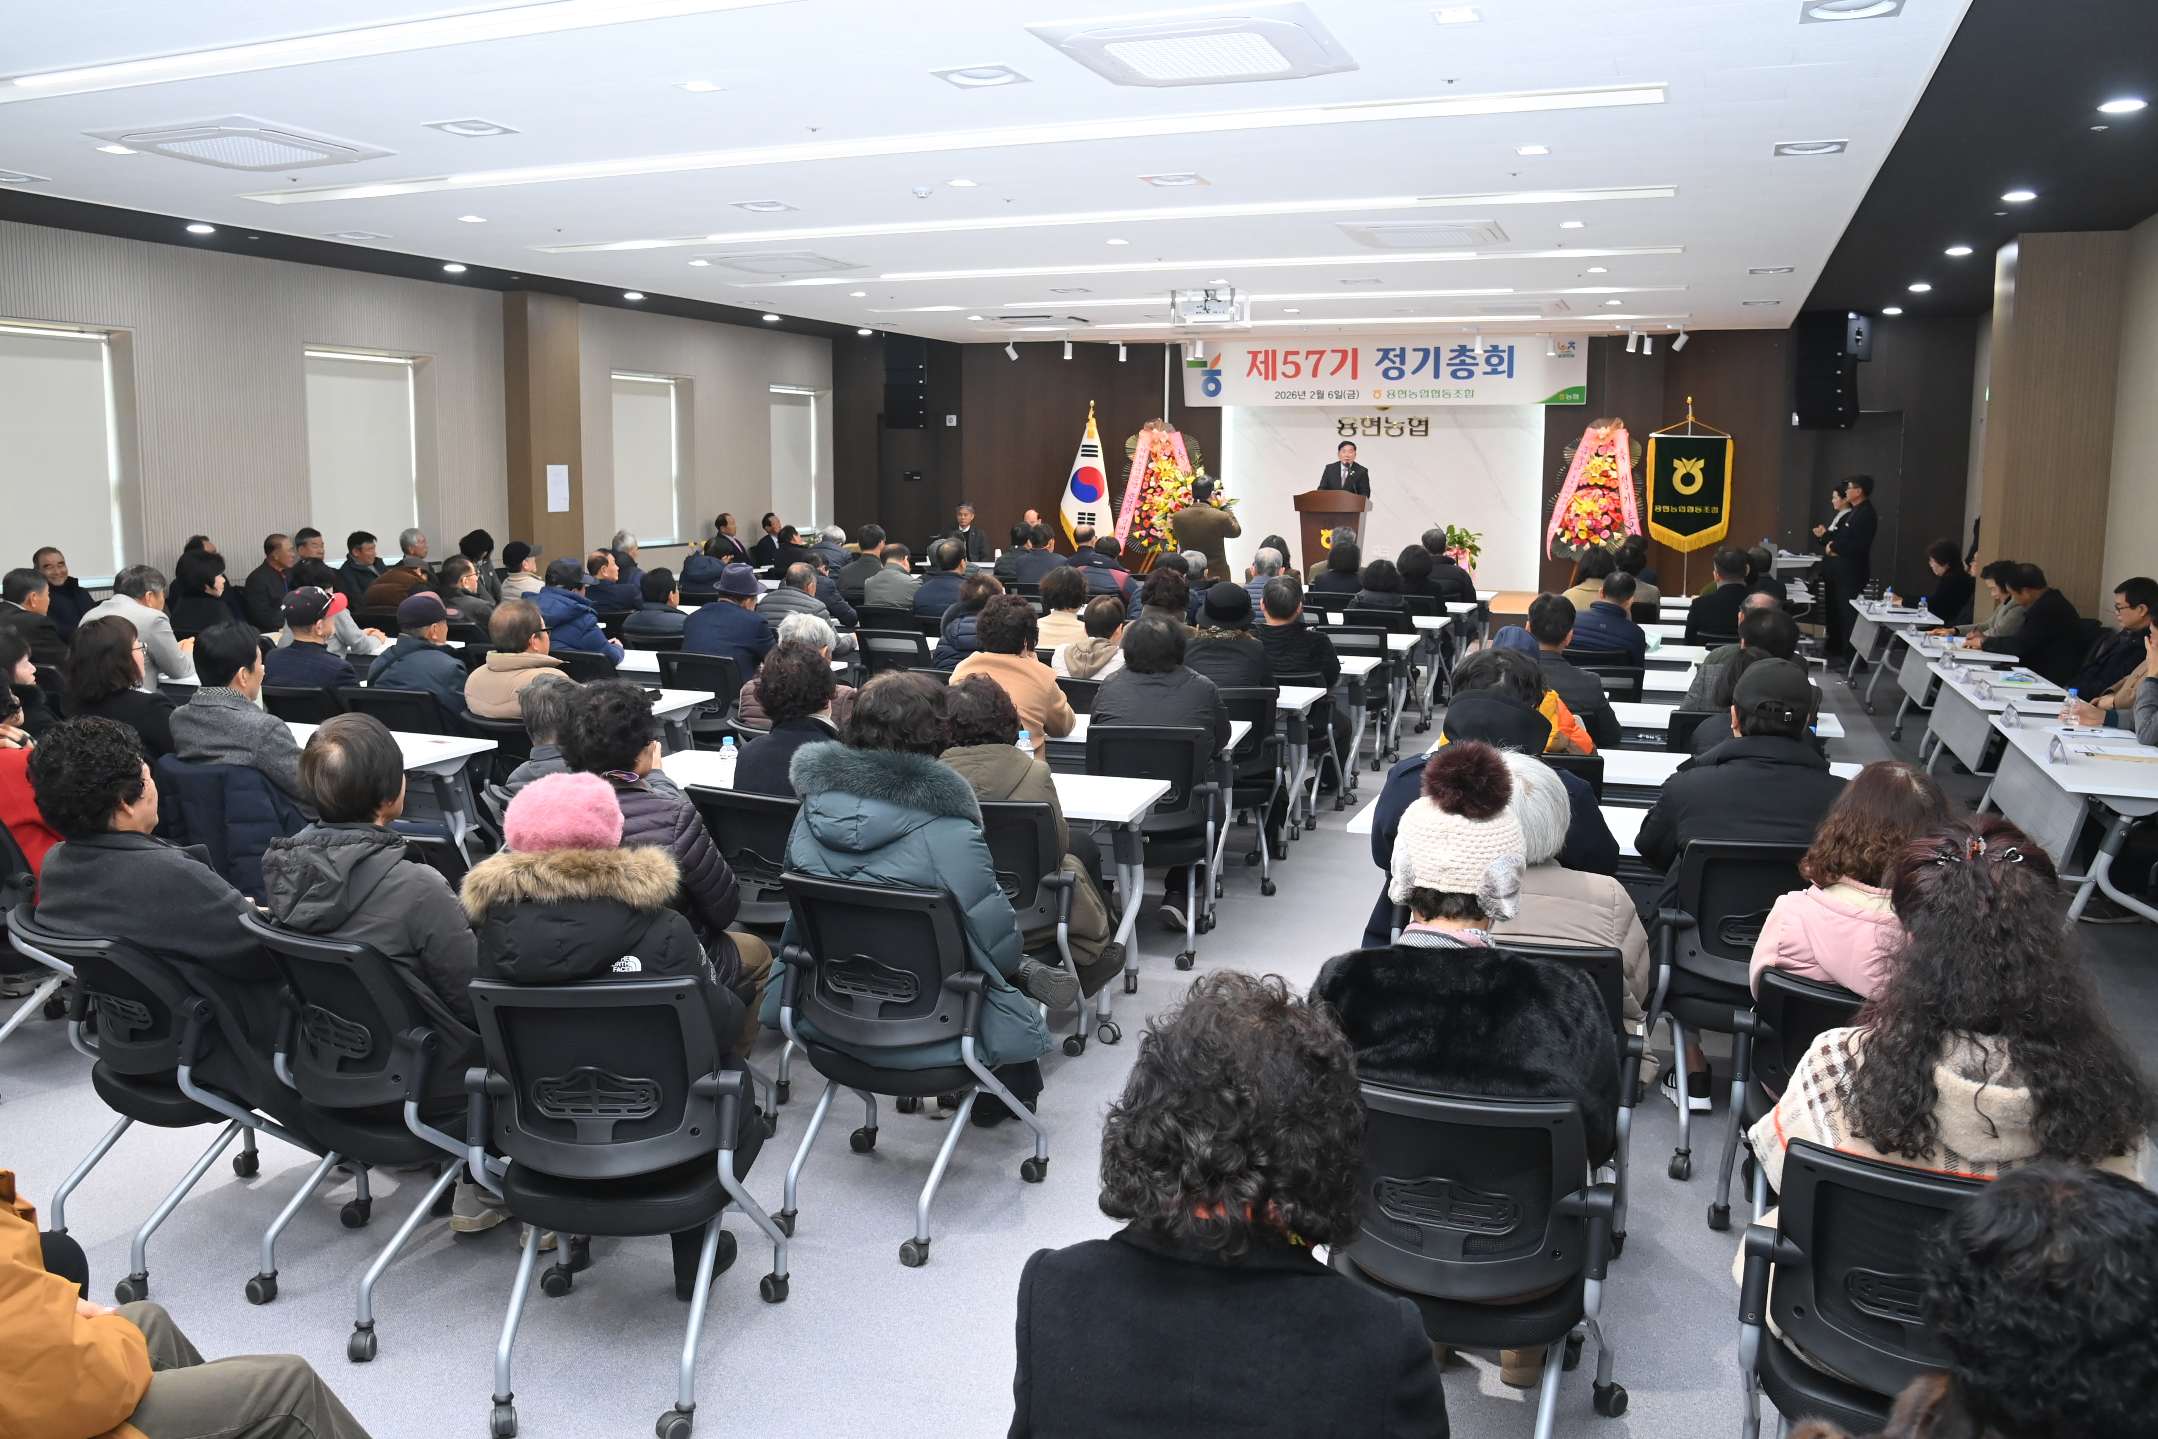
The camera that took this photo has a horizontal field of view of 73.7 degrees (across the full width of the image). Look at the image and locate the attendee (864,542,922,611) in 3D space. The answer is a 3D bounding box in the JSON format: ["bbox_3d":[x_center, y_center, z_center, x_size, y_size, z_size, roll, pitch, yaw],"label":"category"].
[{"bbox_3d":[-1.140,-0.552,9.645,0.480,1.260,0.720,6,11,24],"label":"attendee"}]

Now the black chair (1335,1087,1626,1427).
[{"bbox_3d":[0.646,0.938,2.510,0.550,0.840,0.570,5,11,23],"label":"black chair"}]

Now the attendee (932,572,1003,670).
[{"bbox_3d":[-0.414,-0.068,7.011,0.520,1.280,0.780,5,11,27],"label":"attendee"}]

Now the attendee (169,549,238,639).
[{"bbox_3d":[-4.788,-0.315,8.033,0.500,1.240,0.750,8,12,35],"label":"attendee"}]

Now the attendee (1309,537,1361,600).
[{"bbox_3d":[1.888,-0.660,10.261,0.470,1.200,0.680,5,11,22],"label":"attendee"}]

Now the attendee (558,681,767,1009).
[{"bbox_3d":[-1.110,0.522,3.734,0.540,1.220,0.800,7,12,31],"label":"attendee"}]

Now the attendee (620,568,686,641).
[{"bbox_3d":[-2.085,-0.215,7.552,0.500,1.200,0.680,5,11,22],"label":"attendee"}]

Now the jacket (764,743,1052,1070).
[{"bbox_3d":[-0.397,0.437,3.520,0.570,0.830,0.520,6,11,25],"label":"jacket"}]

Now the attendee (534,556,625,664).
[{"bbox_3d":[-2.735,-0.229,7.830,0.550,1.300,0.800,6,11,31],"label":"attendee"}]

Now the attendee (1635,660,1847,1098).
[{"bbox_3d":[1.868,0.490,3.986,0.580,1.280,0.800,5,11,23],"label":"attendee"}]

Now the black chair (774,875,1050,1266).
[{"bbox_3d":[-0.414,0.771,3.453,0.550,0.840,0.570,4,10,20],"label":"black chair"}]

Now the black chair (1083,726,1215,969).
[{"bbox_3d":[0.276,0.415,5.405,0.570,0.880,0.560,2,10,7],"label":"black chair"}]

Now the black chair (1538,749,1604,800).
[{"bbox_3d":[1.565,0.491,5.002,0.550,0.840,0.560,4,11,17],"label":"black chair"}]

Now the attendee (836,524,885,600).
[{"bbox_3d":[-1.535,-0.770,10.636,0.520,1.310,0.750,6,12,28],"label":"attendee"}]

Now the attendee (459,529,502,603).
[{"bbox_3d":[-4.498,-0.818,10.916,0.750,1.220,0.500,2,10,8],"label":"attendee"}]

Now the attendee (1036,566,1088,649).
[{"bbox_3d":[-0.090,-0.190,7.697,0.460,1.250,0.750,5,11,23],"label":"attendee"}]

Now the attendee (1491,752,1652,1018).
[{"bbox_3d":[1.022,0.618,3.256,0.520,1.210,0.680,5,11,22],"label":"attendee"}]

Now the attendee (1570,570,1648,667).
[{"bbox_3d":[2.724,-0.167,7.545,0.520,1.240,0.700,5,11,22],"label":"attendee"}]

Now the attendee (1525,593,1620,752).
[{"bbox_3d":[1.968,0.106,6.034,0.540,1.290,0.800,5,11,25],"label":"attendee"}]

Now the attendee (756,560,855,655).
[{"bbox_3d":[-1.577,-0.291,8.281,0.580,1.200,0.820,6,12,28],"label":"attendee"}]

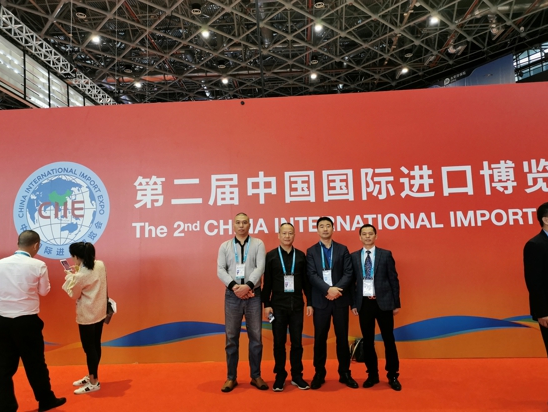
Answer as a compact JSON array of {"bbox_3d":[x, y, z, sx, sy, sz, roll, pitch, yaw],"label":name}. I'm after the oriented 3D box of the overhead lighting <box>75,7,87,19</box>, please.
[{"bbox_3d":[-12.783,-12.883,28.518,0.680,0.500,0.680,-2,-7,3],"label":"overhead lighting"}]

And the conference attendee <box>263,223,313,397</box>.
[{"bbox_3d":[0.142,1.025,4.505,0.520,1.688,0.330,-2,-7,2],"label":"conference attendee"}]

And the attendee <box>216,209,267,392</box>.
[{"bbox_3d":[-0.335,0.983,4.564,0.510,1.817,0.360,-2,-7,-1],"label":"attendee"}]

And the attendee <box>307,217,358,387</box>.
[{"bbox_3d":[0.607,0.987,4.528,0.530,1.740,0.360,-2,-7,5],"label":"attendee"}]

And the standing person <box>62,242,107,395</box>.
[{"bbox_3d":[-2.079,1.184,4.705,0.460,1.566,0.430,-2,-7,3],"label":"standing person"}]

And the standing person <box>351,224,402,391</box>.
[{"bbox_3d":[1.087,1.011,4.460,0.500,1.645,0.330,-3,-7,8],"label":"standing person"}]

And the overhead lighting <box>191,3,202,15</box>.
[{"bbox_3d":[-5.137,-13.134,28.485,0.680,0.500,0.680,-2,-7,3],"label":"overhead lighting"}]

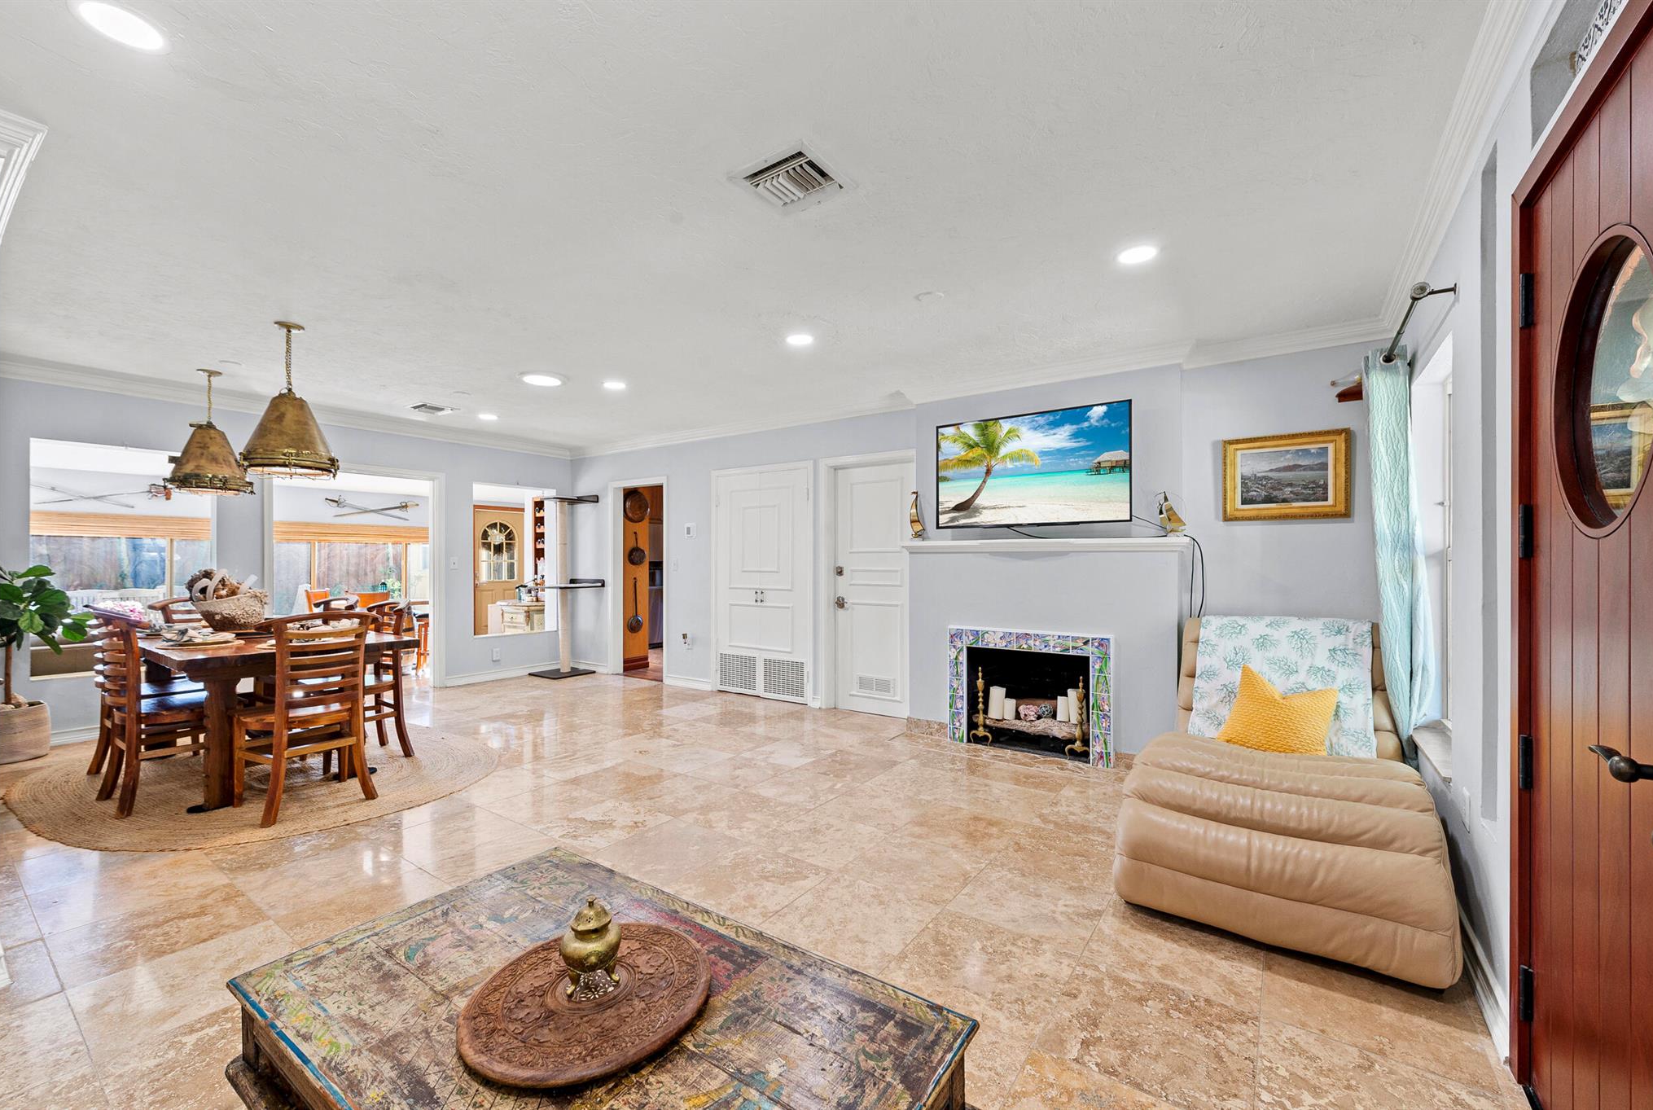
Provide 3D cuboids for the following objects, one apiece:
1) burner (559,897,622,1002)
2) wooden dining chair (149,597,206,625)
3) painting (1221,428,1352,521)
[{"bbox_3d":[-0.470,0.769,1.293,0.118,0.176,0.118,0,0,0],"label":"burner"},{"bbox_3d":[-4.141,0.777,4.389,0.530,0.955,0.540,0,0,36],"label":"wooden dining chair"},{"bbox_3d":[2.469,-0.414,3.495,0.558,0.456,0.050,0,0,36],"label":"painting"}]

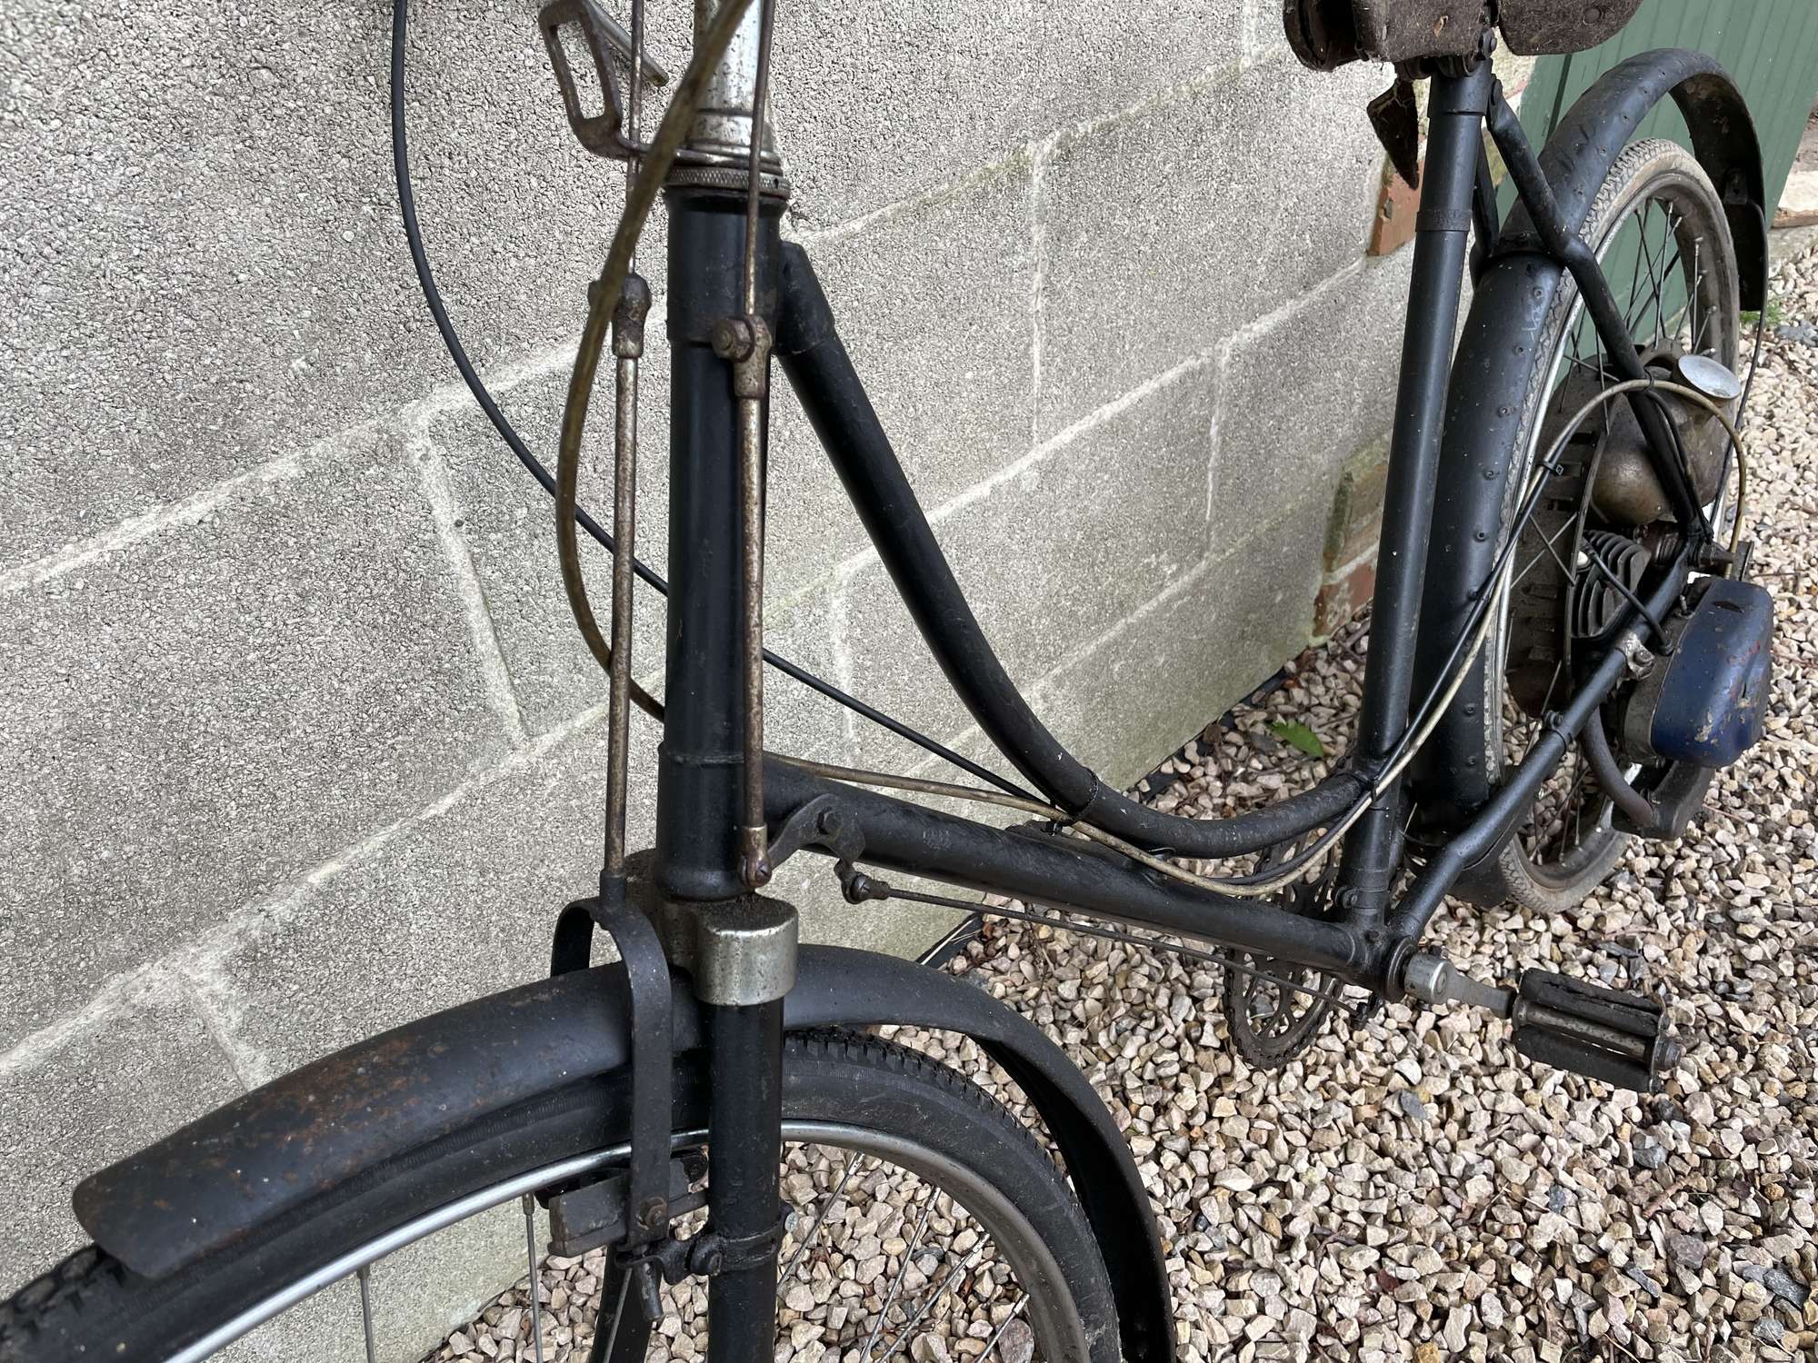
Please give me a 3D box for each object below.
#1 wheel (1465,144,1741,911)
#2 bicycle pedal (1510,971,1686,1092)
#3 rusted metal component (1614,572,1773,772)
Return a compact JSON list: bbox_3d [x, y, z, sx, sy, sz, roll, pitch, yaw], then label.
[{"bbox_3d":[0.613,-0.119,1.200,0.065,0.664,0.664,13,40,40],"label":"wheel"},{"bbox_3d":[0.482,0.246,0.962,0.103,0.062,0.029,13,12,40],"label":"bicycle pedal"},{"bbox_3d":[0.669,0.000,1.145,0.070,0.092,0.165,13,52,40],"label":"rusted metal component"}]

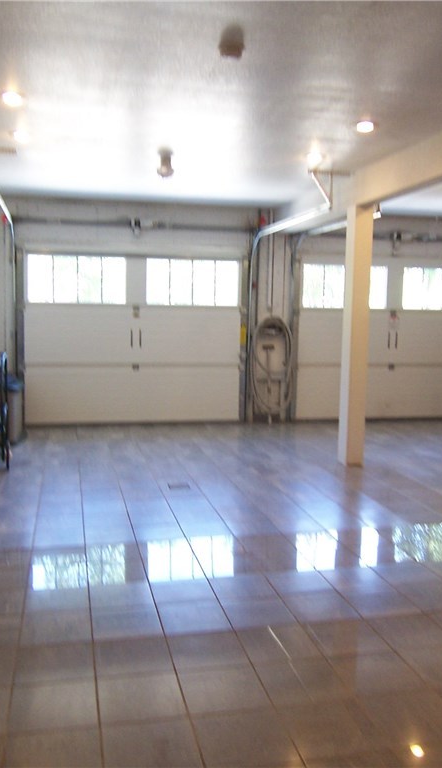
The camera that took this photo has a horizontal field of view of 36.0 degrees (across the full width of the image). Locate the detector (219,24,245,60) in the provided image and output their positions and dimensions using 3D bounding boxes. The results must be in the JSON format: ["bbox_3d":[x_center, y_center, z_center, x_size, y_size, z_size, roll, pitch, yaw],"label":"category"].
[{"bbox_3d":[0.054,-1.653,3.370,0.136,0.050,0.136,0,6,-13],"label":"detector"}]

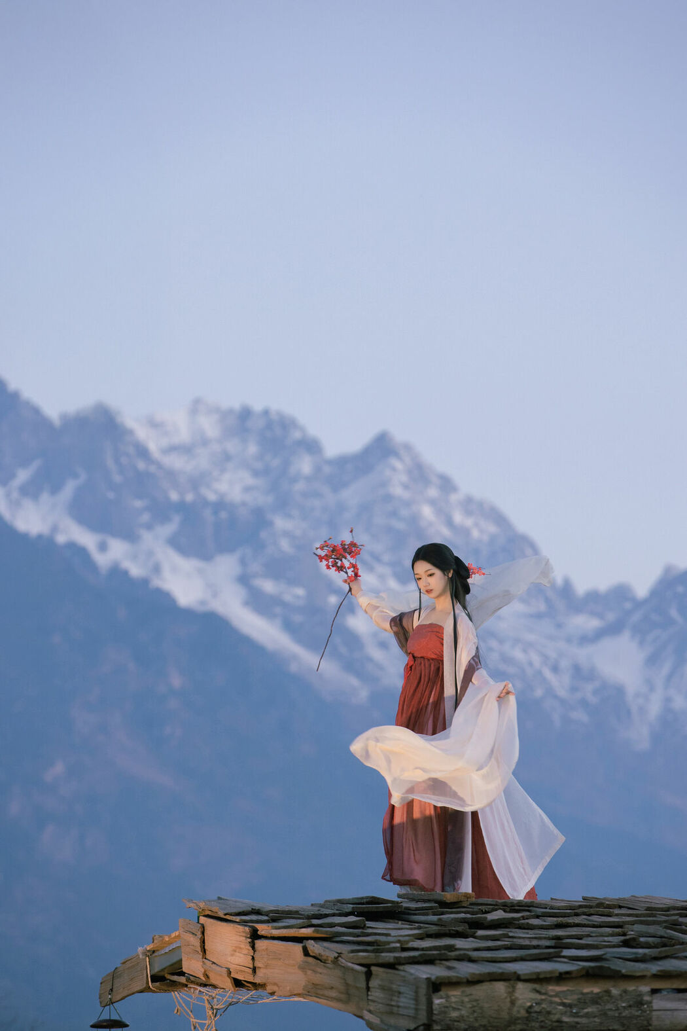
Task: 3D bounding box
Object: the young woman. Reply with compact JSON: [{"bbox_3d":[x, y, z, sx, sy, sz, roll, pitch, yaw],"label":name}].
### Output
[{"bbox_3d":[0.520,0.956,24.200,0.820,1.660,0.600,-3,-5,35],"label":"young woman"}]

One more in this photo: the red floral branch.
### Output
[{"bbox_3d":[-0.026,0.392,24.250,0.220,0.670,0.190,10,-3,0],"label":"red floral branch"}]

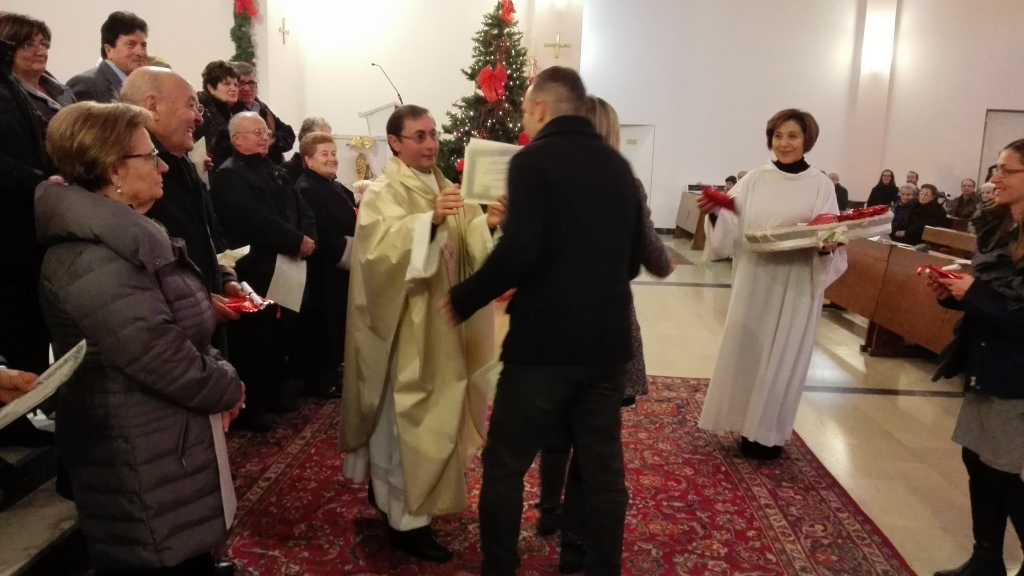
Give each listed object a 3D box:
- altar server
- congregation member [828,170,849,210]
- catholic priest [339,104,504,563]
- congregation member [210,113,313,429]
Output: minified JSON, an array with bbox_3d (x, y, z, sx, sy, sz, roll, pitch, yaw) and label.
[{"bbox_3d":[1.294,-0.003,3.740,0.700,1.690,0.520,6,11,23],"label":"altar server"},{"bbox_3d":[5.088,-1.197,12.253,0.720,1.300,0.500,-2,11,-22],"label":"congregation member"},{"bbox_3d":[-0.350,0.144,2.798,0.580,1.640,0.620,8,12,36],"label":"catholic priest"},{"bbox_3d":[-1.259,-0.068,3.905,0.440,1.630,0.560,4,10,11],"label":"congregation member"}]

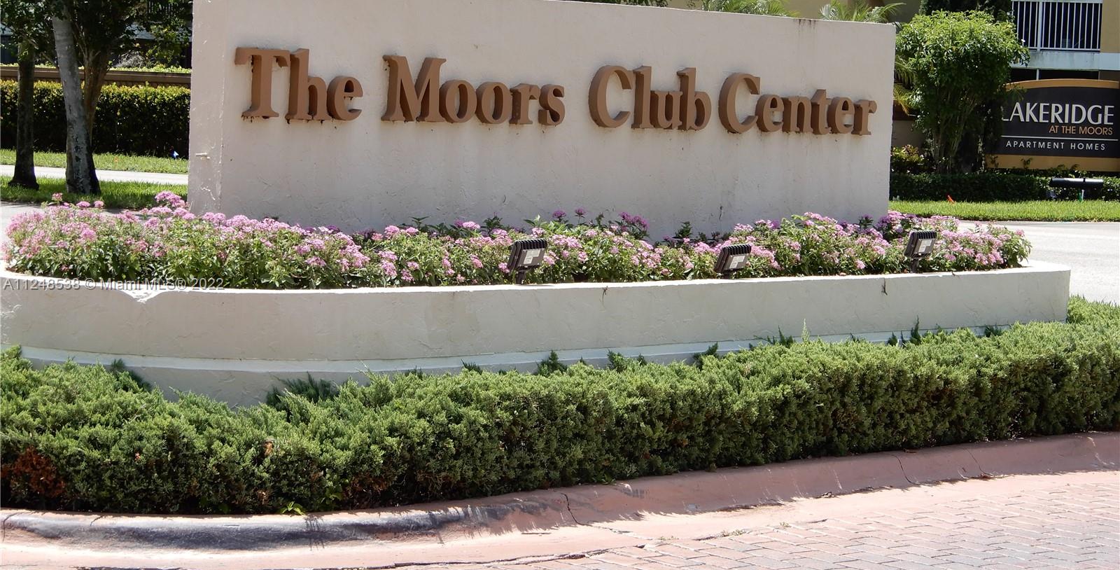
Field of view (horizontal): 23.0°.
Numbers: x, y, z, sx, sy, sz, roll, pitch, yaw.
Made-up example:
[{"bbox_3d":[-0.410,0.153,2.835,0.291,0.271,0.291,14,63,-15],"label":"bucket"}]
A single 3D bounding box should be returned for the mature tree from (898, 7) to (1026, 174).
[{"bbox_3d":[7.059,-3.279,48.500,2.350,3.100,2.200,2,4,0],"label":"mature tree"}]

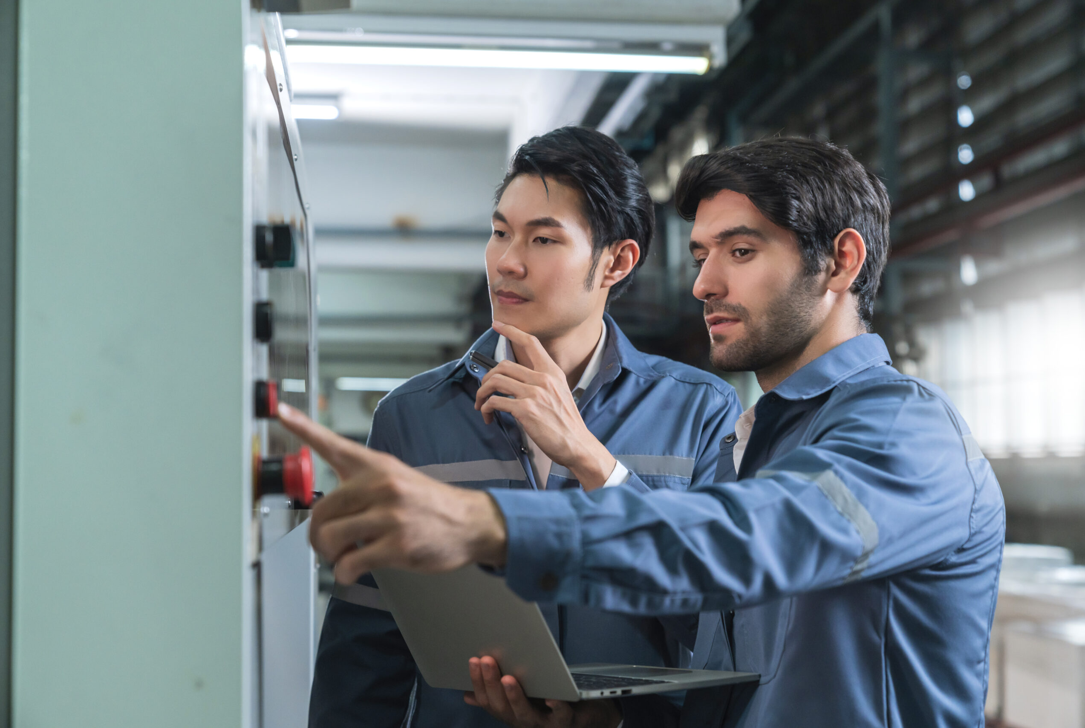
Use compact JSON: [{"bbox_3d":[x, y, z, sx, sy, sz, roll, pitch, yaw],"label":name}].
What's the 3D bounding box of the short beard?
[{"bbox_3d":[0.212,-0.048,1.863,0.102,0.110,0.135,-5,4,-33],"label":"short beard"}]

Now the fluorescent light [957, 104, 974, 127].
[{"bbox_3d":[2.840,-1.665,12.000,0.100,0.150,0.100,0,-3,-3],"label":"fluorescent light"}]

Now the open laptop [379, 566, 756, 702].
[{"bbox_3d":[0.002,0.249,1.911,0.316,0.208,0.319,-1,-6,-31],"label":"open laptop"}]

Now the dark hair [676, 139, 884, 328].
[{"bbox_3d":[0.252,-0.142,1.883,0.230,0.200,0.182,-5,4,-33],"label":"dark hair"}]

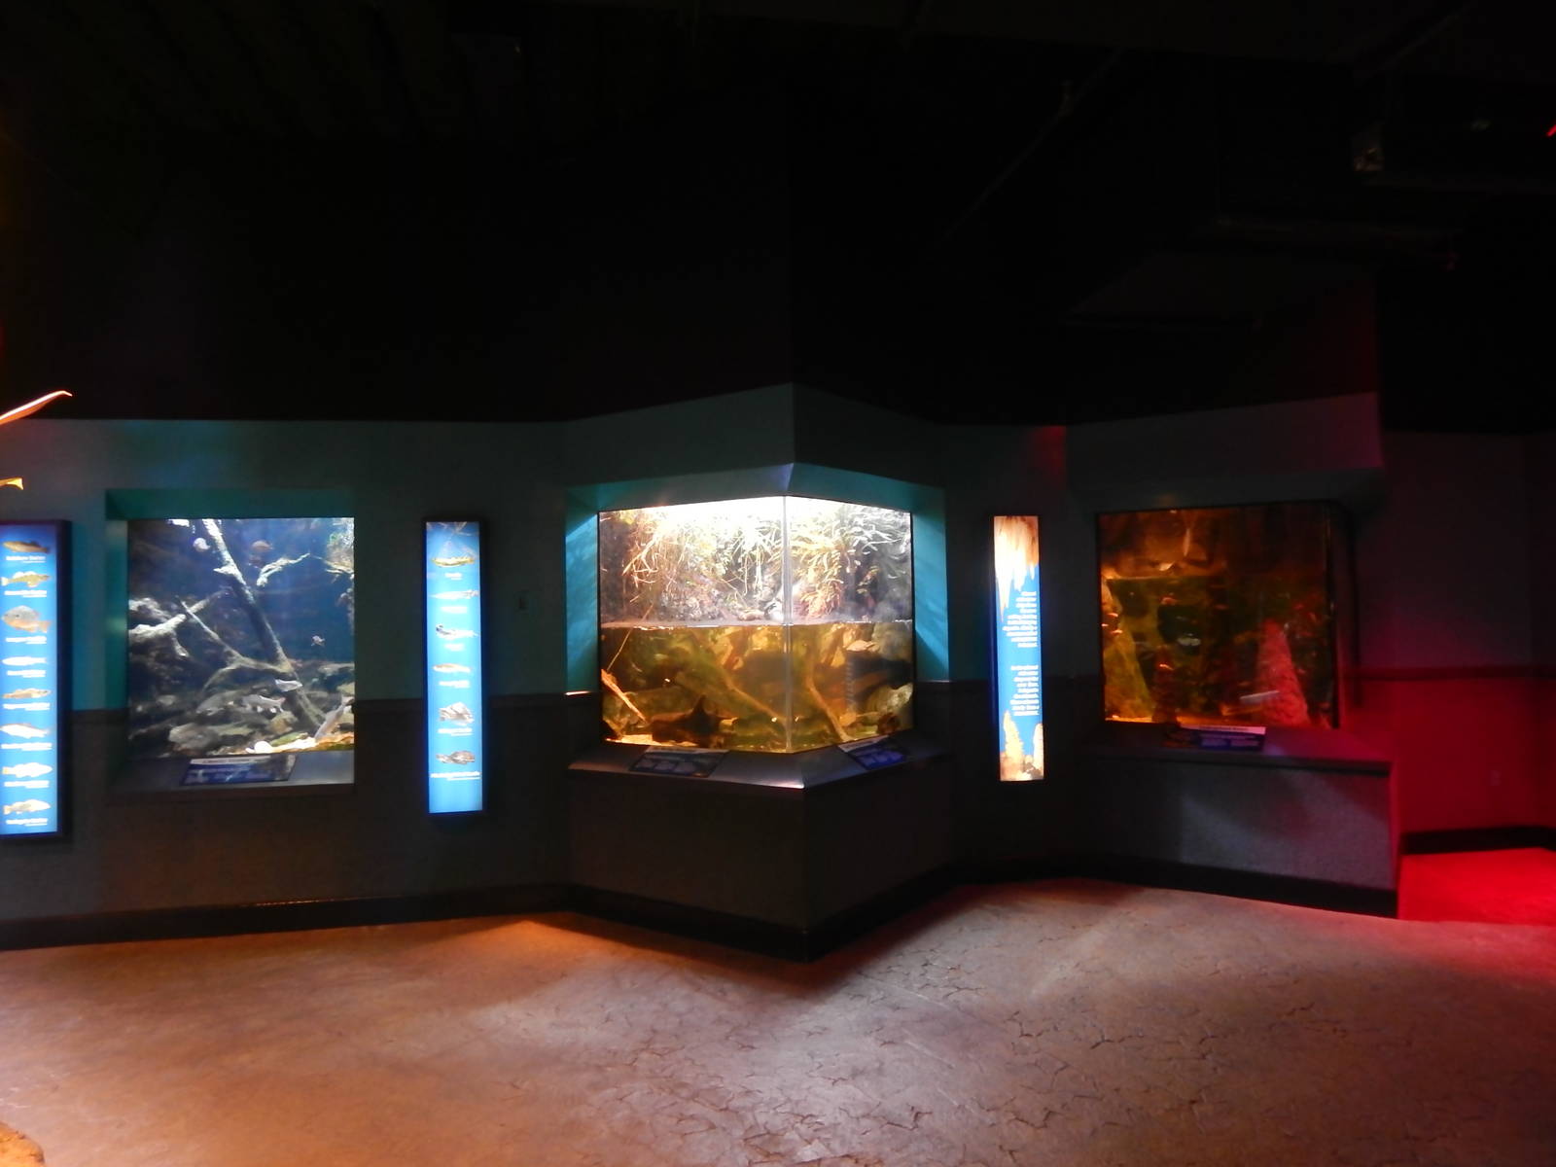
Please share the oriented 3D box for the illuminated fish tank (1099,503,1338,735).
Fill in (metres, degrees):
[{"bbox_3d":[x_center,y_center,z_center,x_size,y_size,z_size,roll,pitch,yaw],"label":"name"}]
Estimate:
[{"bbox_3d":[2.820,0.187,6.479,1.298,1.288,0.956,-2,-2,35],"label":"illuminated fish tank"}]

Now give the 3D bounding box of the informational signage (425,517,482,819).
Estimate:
[{"bbox_3d":[-1.744,0.450,5.606,0.311,1.595,0.081,-1,-1,-10],"label":"informational signage"}]

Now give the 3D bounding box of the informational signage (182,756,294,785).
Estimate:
[{"bbox_3d":[-2.860,0.984,5.496,0.515,0.025,0.210,-1,32,-10],"label":"informational signage"}]

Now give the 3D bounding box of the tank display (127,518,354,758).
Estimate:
[{"bbox_3d":[-2.988,0.299,6.066,1.207,1.298,0.754,-1,-1,-10],"label":"tank display"}]

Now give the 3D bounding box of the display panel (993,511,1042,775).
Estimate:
[{"bbox_3d":[1.425,0.383,6.171,0.309,1.594,0.081,-1,-1,-10],"label":"display panel"}]

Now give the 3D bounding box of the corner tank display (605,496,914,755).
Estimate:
[{"bbox_3d":[-0.123,0.232,6.112,1.308,1.298,1.268,-2,-2,35],"label":"corner tank display"}]

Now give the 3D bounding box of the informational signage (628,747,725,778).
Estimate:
[{"bbox_3d":[-0.523,0.920,5.386,0.532,0.025,0.199,-2,31,35],"label":"informational signage"}]

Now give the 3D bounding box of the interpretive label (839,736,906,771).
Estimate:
[{"bbox_3d":[0.534,0.903,5.557,0.208,0.025,0.493,37,20,29],"label":"interpretive label"}]

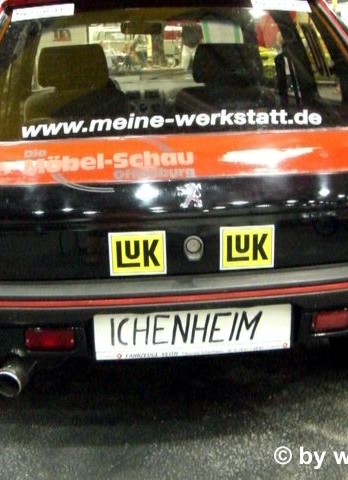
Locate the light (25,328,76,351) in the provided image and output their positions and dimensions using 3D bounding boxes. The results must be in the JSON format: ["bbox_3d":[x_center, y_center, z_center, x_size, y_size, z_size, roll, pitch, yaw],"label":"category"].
[{"bbox_3d":[-0.330,0.261,1.872,0.121,0.054,0.040,-2,16,0],"label":"light"}]

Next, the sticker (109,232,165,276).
[{"bbox_3d":[-0.096,0.038,1.846,0.148,0.118,0.010,-3,16,-5],"label":"sticker"}]

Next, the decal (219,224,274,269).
[{"bbox_3d":[0.194,0.021,1.870,0.148,0.118,0.010,-3,16,-5],"label":"decal"}]

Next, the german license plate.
[{"bbox_3d":[0.056,0.247,1.883,0.527,0.130,0.015,-3,16,-5],"label":"german license plate"}]

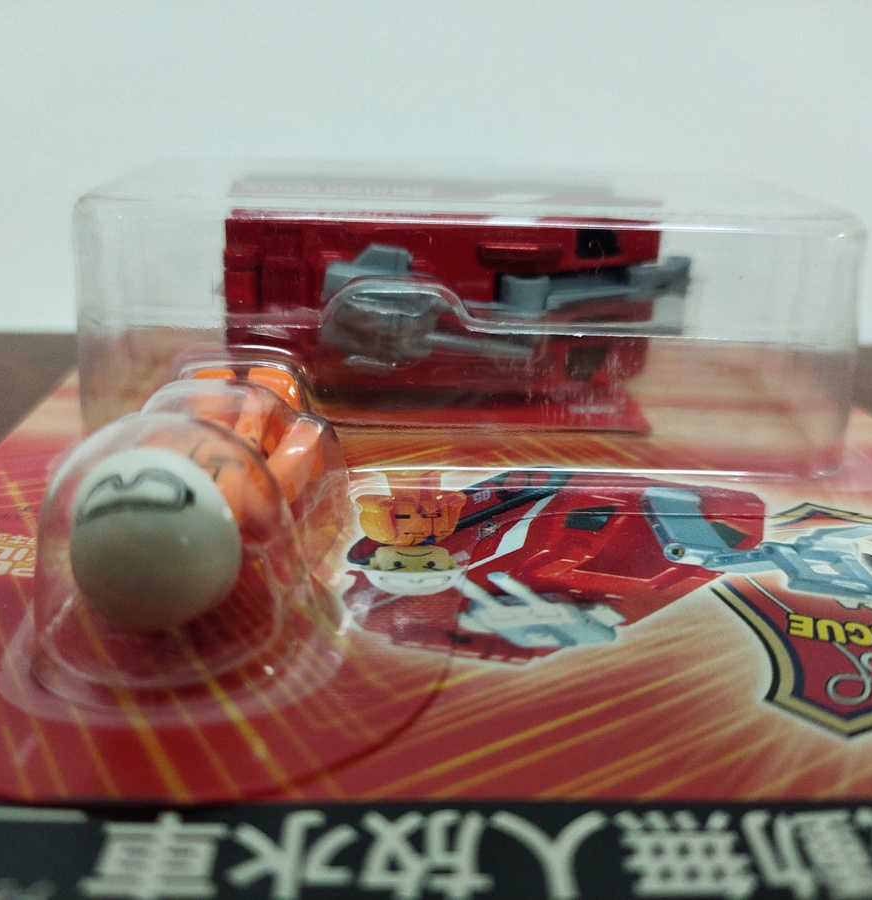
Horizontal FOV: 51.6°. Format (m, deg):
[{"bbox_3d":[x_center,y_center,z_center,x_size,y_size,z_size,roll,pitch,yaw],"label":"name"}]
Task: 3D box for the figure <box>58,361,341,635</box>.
[{"bbox_3d":[-0.029,0.004,0.113,0.027,0.019,0.051,3,22,1],"label":"figure"}]

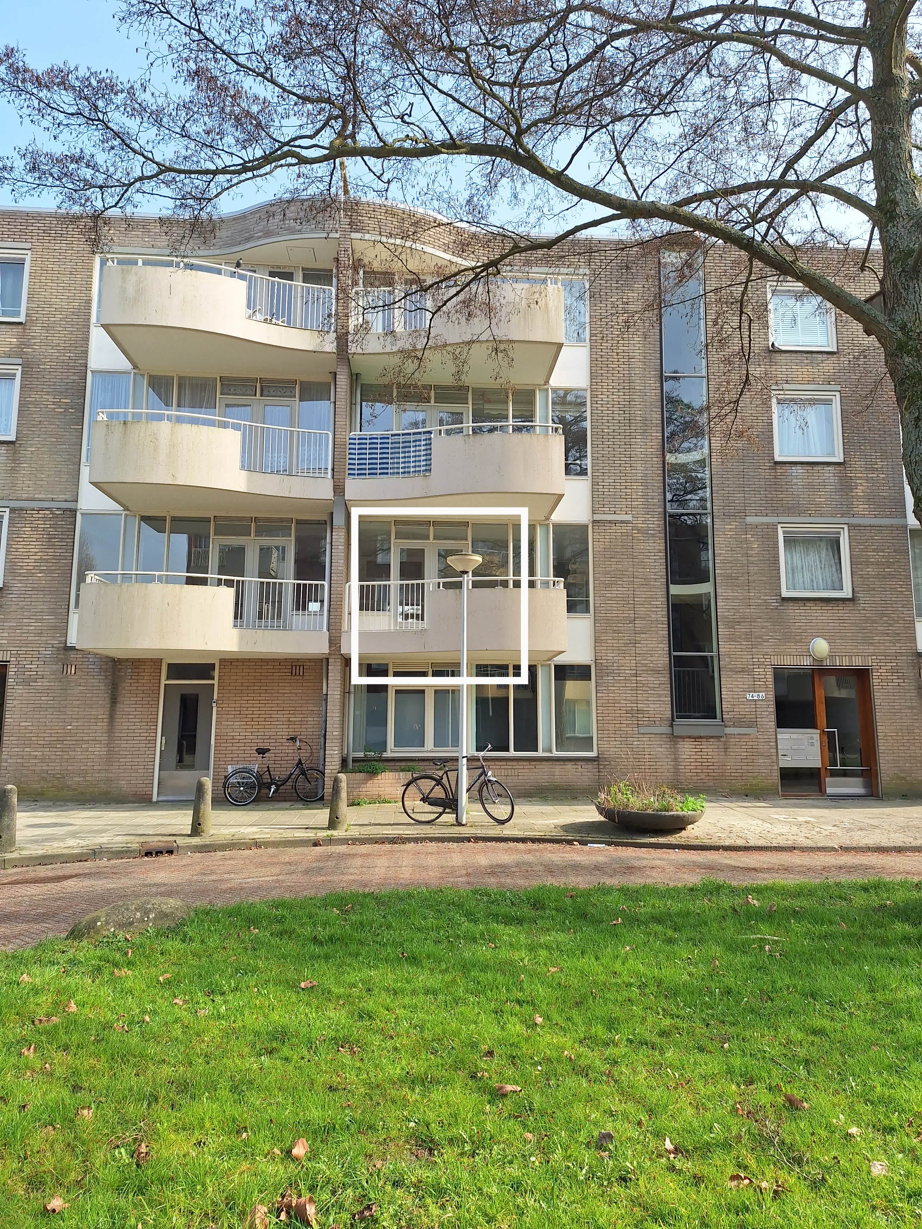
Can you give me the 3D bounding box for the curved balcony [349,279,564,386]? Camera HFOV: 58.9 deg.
[{"bbox_3d":[-0.143,-5.281,15.105,3.800,1.270,1.760,1,-8,-5],"label":"curved balcony"}]

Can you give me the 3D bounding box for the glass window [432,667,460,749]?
[{"bbox_3d":[-0.227,1.711,14.893,0.613,1.514,0.100,1,-8,-3],"label":"glass window"}]

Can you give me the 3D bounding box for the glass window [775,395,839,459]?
[{"bbox_3d":[6.957,-3.769,16.401,1.310,1.330,0.100,1,-8,-3],"label":"glass window"}]

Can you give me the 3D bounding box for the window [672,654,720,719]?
[{"bbox_3d":[4.439,1.376,15.438,0.890,1.213,0.120,1,-8,-4],"label":"window"}]

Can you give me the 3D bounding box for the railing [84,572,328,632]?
[{"bbox_3d":[-4.215,-0.157,14.046,3.820,0.850,1.800,1,-8,-3],"label":"railing"}]

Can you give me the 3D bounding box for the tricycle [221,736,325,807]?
[{"bbox_3d":[-3.209,2.732,14.369,1.780,1.138,0.750,2,-8,-14],"label":"tricycle"}]

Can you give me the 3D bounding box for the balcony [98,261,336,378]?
[{"bbox_3d":[-4.196,-5.368,14.903,3.910,1.250,2.000,1,-8,-3],"label":"balcony"}]

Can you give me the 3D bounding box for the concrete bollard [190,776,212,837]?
[{"bbox_3d":[-3.473,2.582,10.980,0.290,0.774,0.290,1,-8,-3],"label":"concrete bollard"}]

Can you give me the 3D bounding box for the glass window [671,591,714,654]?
[{"bbox_3d":[4.448,0.153,15.665,0.845,1.191,0.100,1,-8,-3],"label":"glass window"}]

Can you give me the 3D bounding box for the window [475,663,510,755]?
[{"bbox_3d":[0.585,1.711,14.944,0.662,1.633,0.100,1,-8,-3],"label":"window"}]

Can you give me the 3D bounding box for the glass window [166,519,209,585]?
[{"bbox_3d":[-5.048,-0.934,15.100,0.791,1.743,0.080,1,-8,-5],"label":"glass window"}]

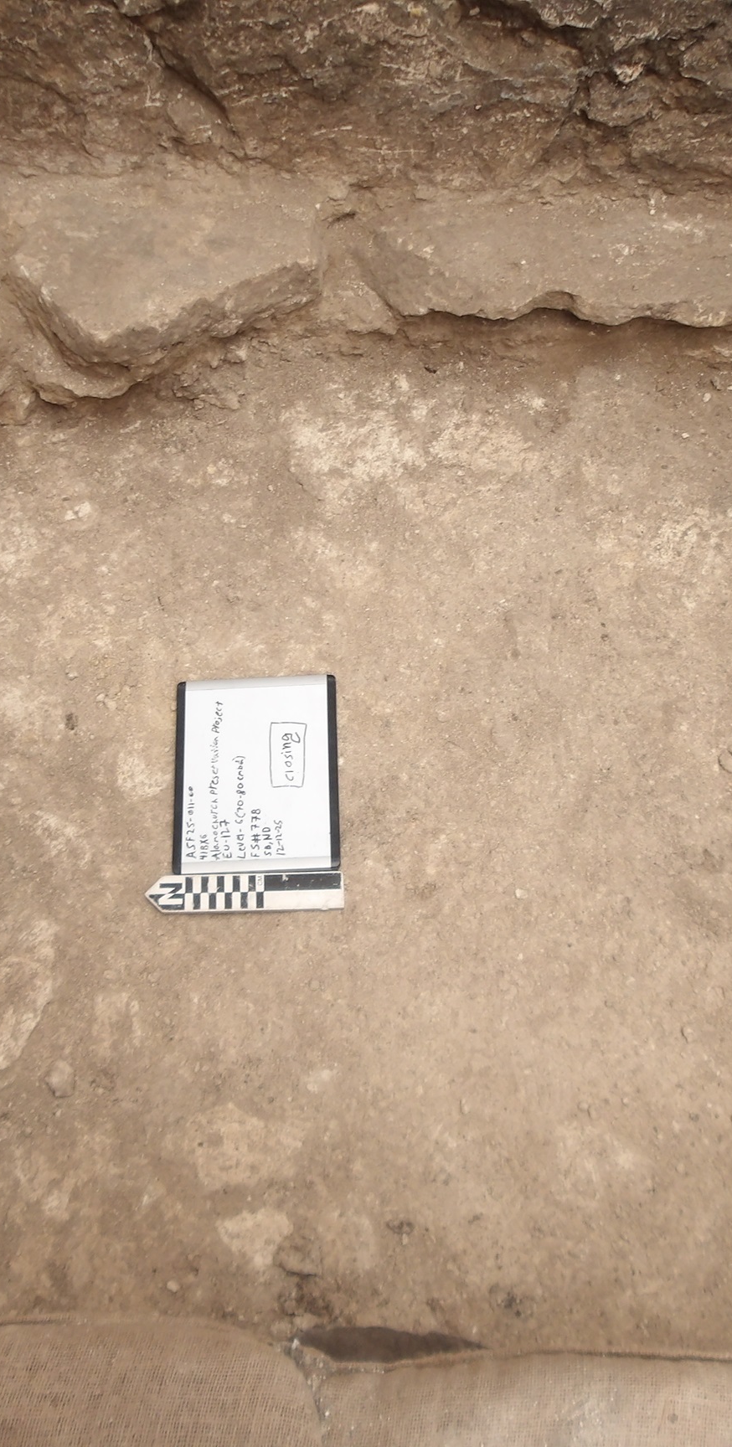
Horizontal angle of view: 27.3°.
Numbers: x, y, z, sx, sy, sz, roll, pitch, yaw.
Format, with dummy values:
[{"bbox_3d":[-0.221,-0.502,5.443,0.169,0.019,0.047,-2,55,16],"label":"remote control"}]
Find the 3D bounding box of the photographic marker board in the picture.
[{"bbox_3d":[-0.161,0.092,1.986,0.255,0.012,0.330,-3,65,1],"label":"photographic marker board"}]

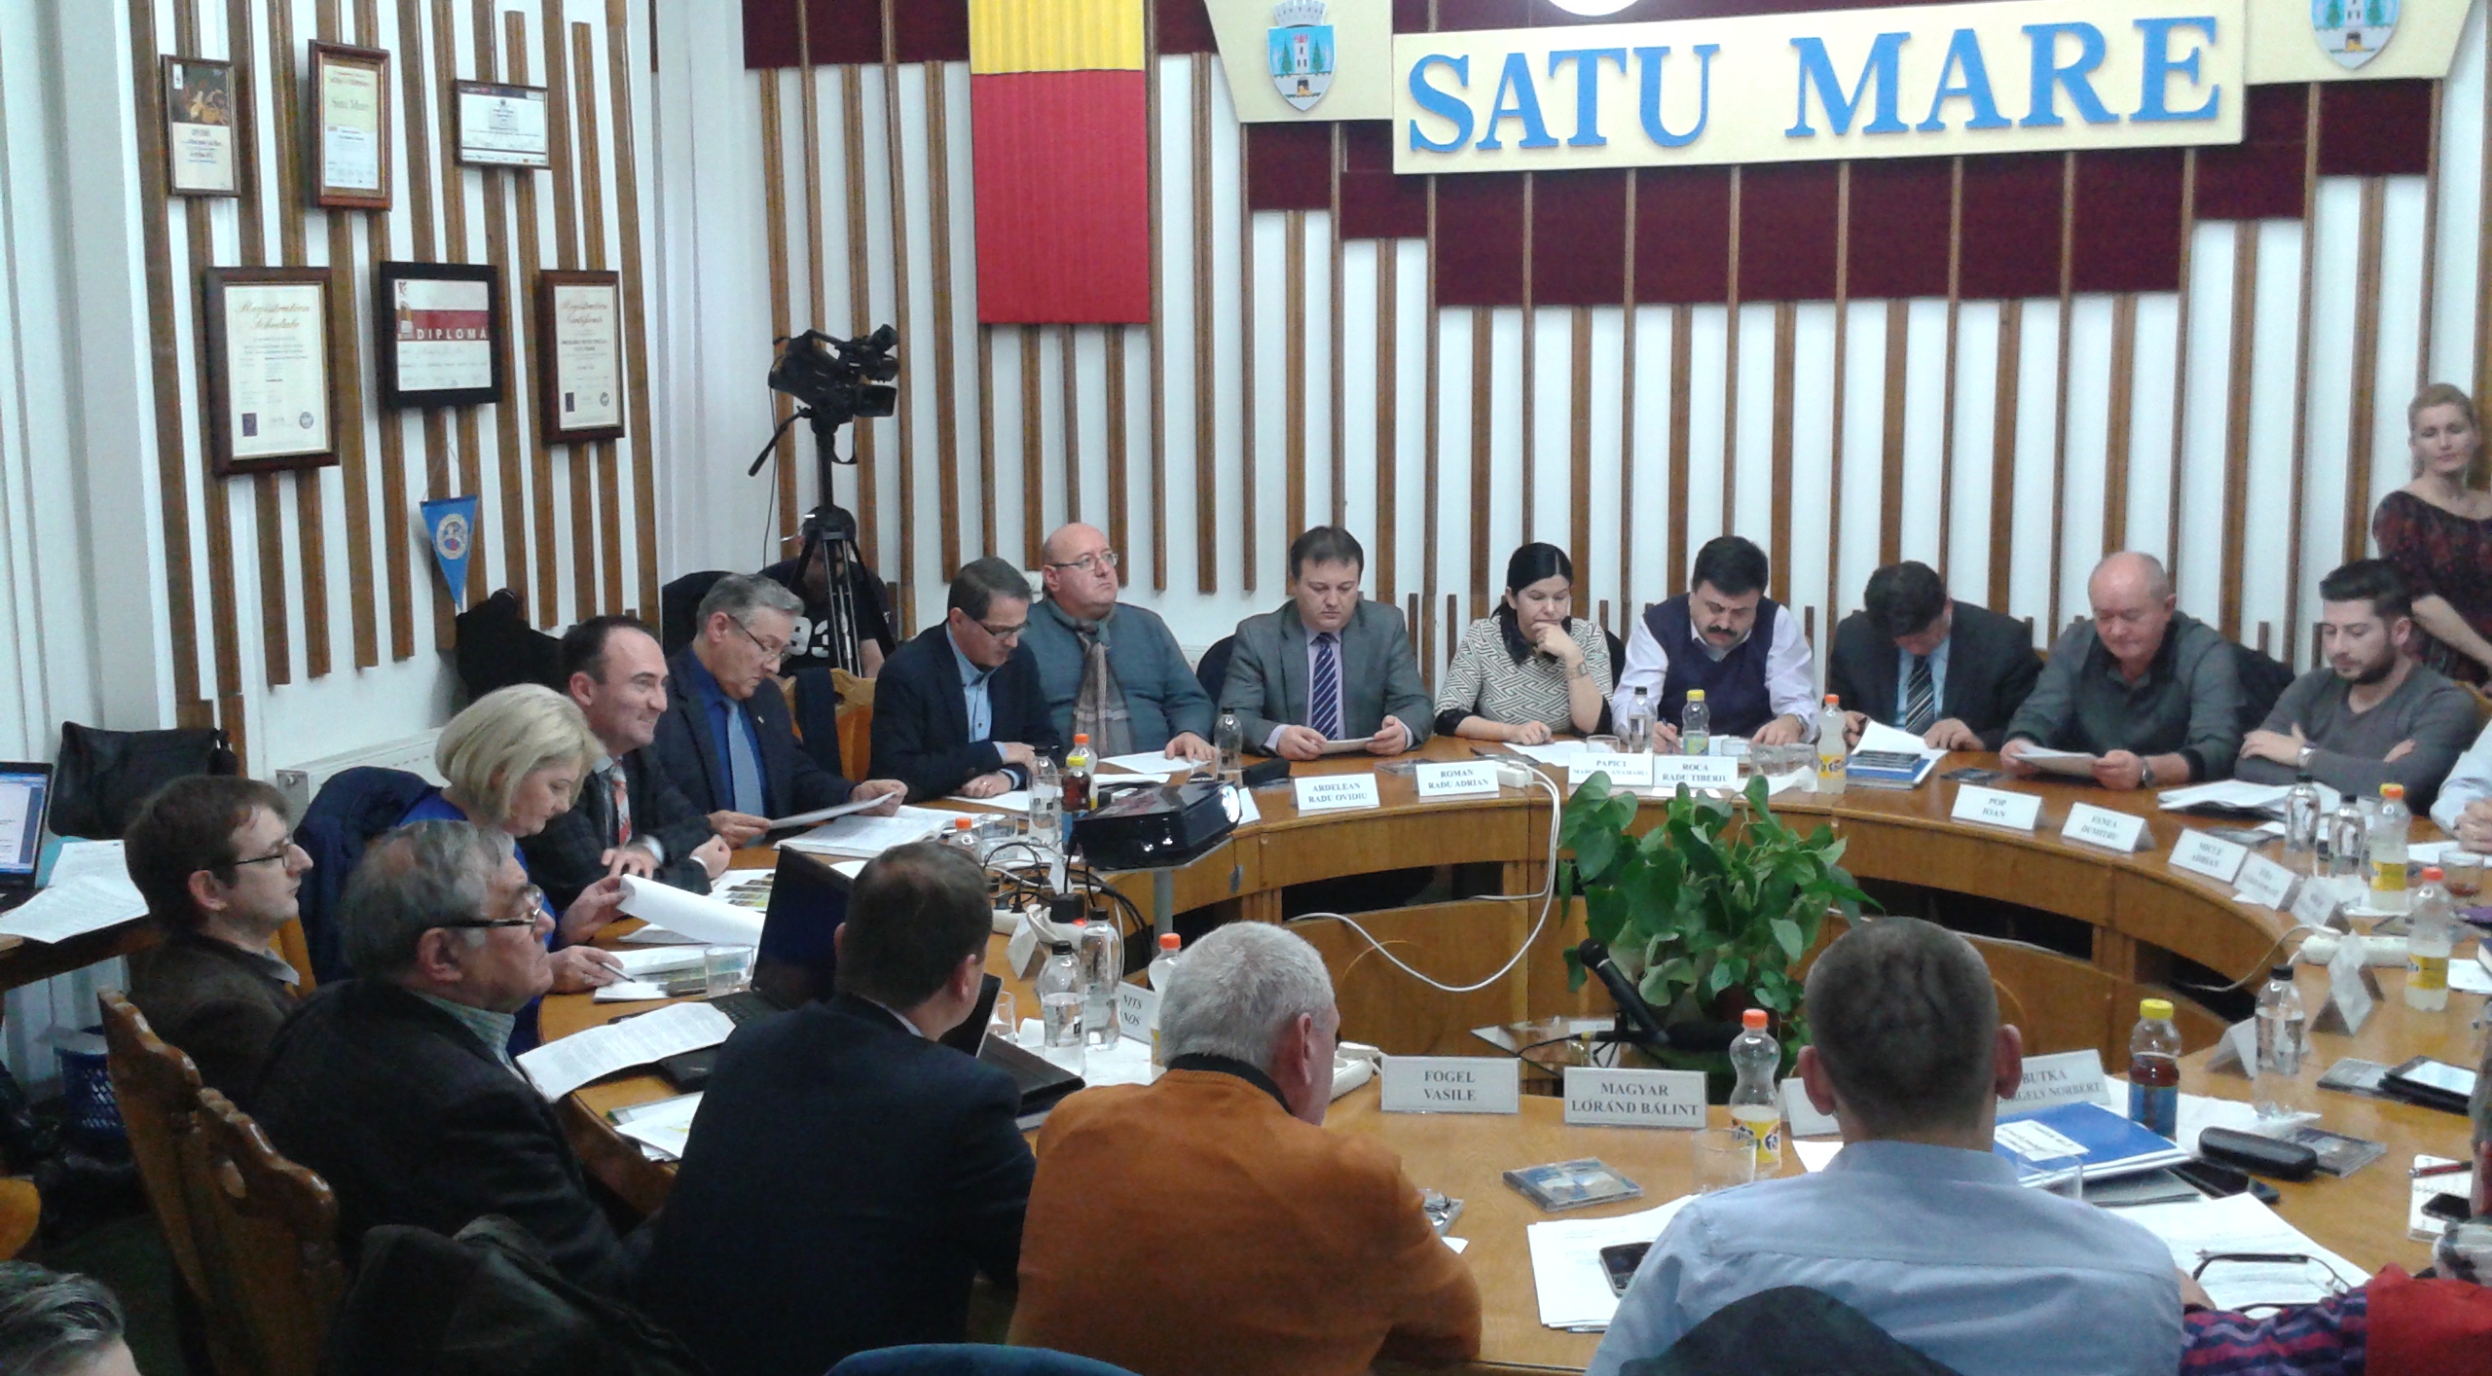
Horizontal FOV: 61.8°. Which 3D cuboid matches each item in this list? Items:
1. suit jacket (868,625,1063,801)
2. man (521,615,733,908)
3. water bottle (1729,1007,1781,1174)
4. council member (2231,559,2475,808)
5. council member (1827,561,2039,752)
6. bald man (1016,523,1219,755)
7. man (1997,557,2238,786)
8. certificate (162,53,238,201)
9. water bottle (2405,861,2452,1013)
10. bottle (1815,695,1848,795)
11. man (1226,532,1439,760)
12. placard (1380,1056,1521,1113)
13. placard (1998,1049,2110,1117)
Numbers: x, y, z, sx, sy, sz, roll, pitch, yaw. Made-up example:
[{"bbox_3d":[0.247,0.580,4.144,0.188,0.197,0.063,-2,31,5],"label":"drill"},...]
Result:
[{"bbox_3d":[-0.672,0.116,5.080,0.500,0.570,0.420,-9,13,-38],"label":"suit jacket"},{"bbox_3d":[-1.149,0.513,4.417,0.750,1.320,0.560,7,12,40],"label":"man"},{"bbox_3d":[0.702,0.556,2.870,0.067,0.235,0.067,-1,10,0],"label":"water bottle"},{"bbox_3d":[2.637,0.359,5.048,0.570,1.325,0.750,9,13,44],"label":"council member"},{"bbox_3d":[1.807,0.294,5.660,0.580,1.270,0.750,4,11,26],"label":"council member"},{"bbox_3d":[-0.359,0.267,5.924,0.600,1.400,0.780,-4,9,-22],"label":"bald man"},{"bbox_3d":[2.345,0.313,5.656,0.580,1.320,0.750,6,10,38],"label":"man"},{"bbox_3d":[-2.586,-1.387,5.150,0.025,0.335,0.225,2,10,20],"label":"certificate"},{"bbox_3d":[1.980,0.419,3.496,0.070,0.240,0.070,-1,8,0],"label":"water bottle"},{"bbox_3d":[1.515,0.148,5.400,0.070,0.240,0.070,-1,8,0],"label":"bottle"},{"bbox_3d":[0.273,0.243,6.179,0.600,1.360,0.750,-2,8,-6],"label":"man"},{"bbox_3d":[0.305,0.587,3.104,0.207,0.074,0.065,0,10,4],"label":"placard"},{"bbox_3d":[1.174,0.581,3.086,0.207,0.072,0.065,-3,10,-13],"label":"placard"}]

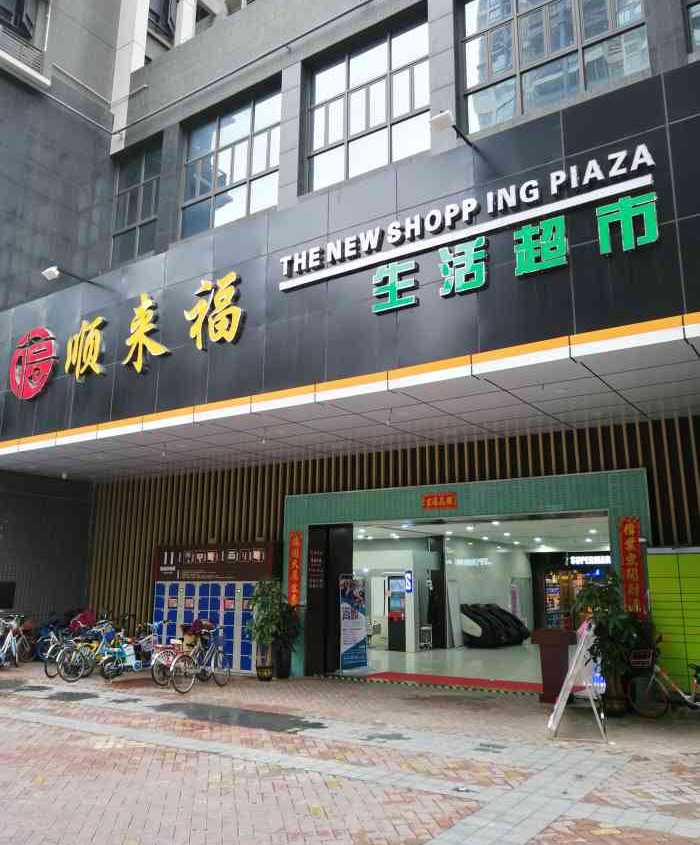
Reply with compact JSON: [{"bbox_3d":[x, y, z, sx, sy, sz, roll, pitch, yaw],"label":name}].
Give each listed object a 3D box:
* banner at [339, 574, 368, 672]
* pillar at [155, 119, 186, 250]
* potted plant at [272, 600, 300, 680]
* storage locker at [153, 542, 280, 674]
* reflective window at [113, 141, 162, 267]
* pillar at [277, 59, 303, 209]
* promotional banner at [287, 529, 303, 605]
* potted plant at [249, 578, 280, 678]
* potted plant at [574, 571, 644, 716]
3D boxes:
[{"bbox_3d":[0.105,4.101,14.833,0.820,1.923,0.100,9,-15,-37],"label":"banner"},{"bbox_3d":[-4.637,-6.264,19.394,0.620,3.520,0.500,-8,-14,33],"label":"pillar"},{"bbox_3d":[-1.239,4.215,14.202,0.540,1.441,0.530,0,-12,0],"label":"potted plant"},{"bbox_3d":[-2.817,3.916,15.632,3.440,2.630,0.470,-8,-14,33],"label":"storage locker"},{"bbox_3d":[-5.917,-6.127,20.550,2.250,3.300,0.150,-8,-14,33],"label":"reflective window"},{"bbox_3d":[-1.262,-6.750,17.153,0.550,3.520,0.500,-8,-14,33],"label":"pillar"},{"bbox_3d":[-1.106,2.941,14.652,0.320,1.480,0.030,-8,-14,33],"label":"promotional banner"},{"bbox_3d":[-1.650,3.984,14.042,0.600,1.828,0.580,0,-12,0],"label":"potted plant"},{"bbox_3d":[3.768,3.139,10.488,0.950,1.973,0.920,-8,-14,33],"label":"potted plant"}]

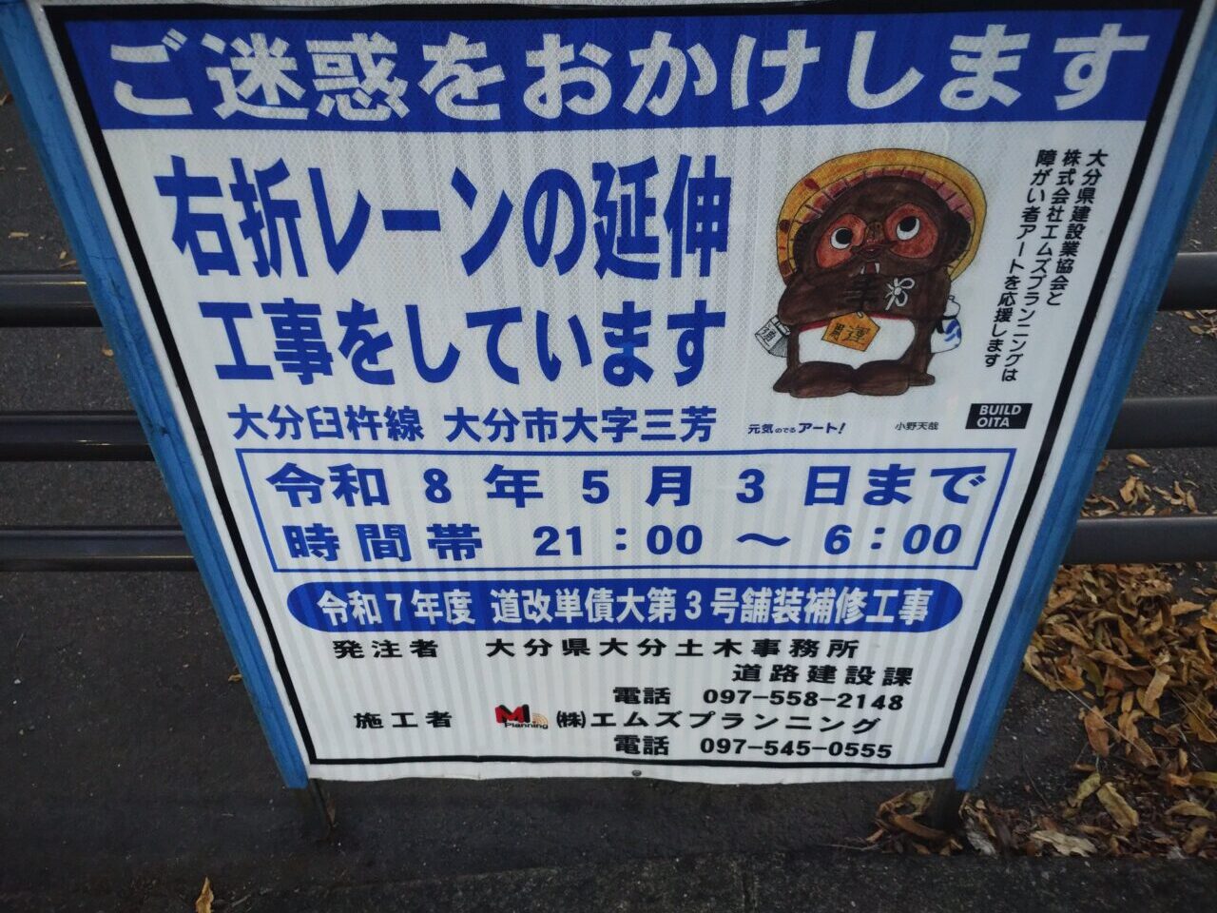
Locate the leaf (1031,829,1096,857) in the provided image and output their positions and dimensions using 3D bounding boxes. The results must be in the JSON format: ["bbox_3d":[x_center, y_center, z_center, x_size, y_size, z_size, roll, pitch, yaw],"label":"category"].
[{"bbox_3d":[0.738,0.625,1.596,0.098,0.019,0.033,10,40,13],"label":"leaf"}]

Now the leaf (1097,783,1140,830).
[{"bbox_3d":[0.851,0.584,1.644,0.034,0.018,0.084,-8,39,-8],"label":"leaf"}]

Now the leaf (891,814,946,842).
[{"bbox_3d":[0.507,0.603,1.607,0.086,0.025,0.025,15,42,20],"label":"leaf"}]

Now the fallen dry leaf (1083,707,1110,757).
[{"bbox_3d":[0.882,0.494,1.772,0.035,0.018,0.101,6,39,9],"label":"fallen dry leaf"}]

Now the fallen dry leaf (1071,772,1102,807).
[{"bbox_3d":[0.809,0.565,1.670,0.084,0.018,0.024,-28,46,-29],"label":"fallen dry leaf"}]

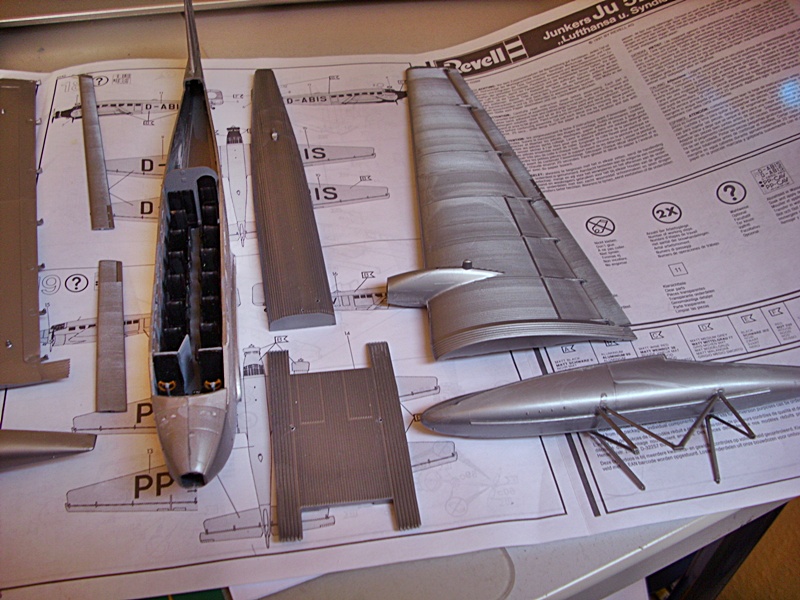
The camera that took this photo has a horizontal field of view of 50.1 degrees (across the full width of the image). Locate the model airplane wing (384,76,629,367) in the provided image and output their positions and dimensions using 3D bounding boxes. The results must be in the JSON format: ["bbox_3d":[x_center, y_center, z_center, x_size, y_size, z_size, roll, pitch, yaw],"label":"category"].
[{"bbox_3d":[0.031,-0.055,0.395,0.095,0.017,0.195,-5,48,-9],"label":"model airplane wing"}]

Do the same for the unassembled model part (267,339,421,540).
[{"bbox_3d":[-0.022,0.047,0.302,0.045,0.007,0.079,-4,48,-8],"label":"unassembled model part"}]

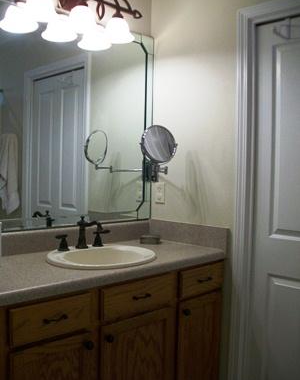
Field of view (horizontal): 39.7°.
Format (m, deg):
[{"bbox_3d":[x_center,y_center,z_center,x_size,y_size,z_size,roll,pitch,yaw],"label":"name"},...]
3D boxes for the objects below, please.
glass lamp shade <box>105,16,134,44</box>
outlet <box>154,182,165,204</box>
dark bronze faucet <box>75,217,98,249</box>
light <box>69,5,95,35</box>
[{"bbox_3d":[-0.163,-0.820,2.107,0.168,0.104,0.168,0,2,0],"label":"glass lamp shade"},{"bbox_3d":[0.057,0.018,2.370,0.010,0.116,0.071,-1,3,-43],"label":"outlet"},{"bbox_3d":[-0.272,0.200,1.885,0.058,0.152,0.175,-1,3,-43],"label":"dark bronze faucet"},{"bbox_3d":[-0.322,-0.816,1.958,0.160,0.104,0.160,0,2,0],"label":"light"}]

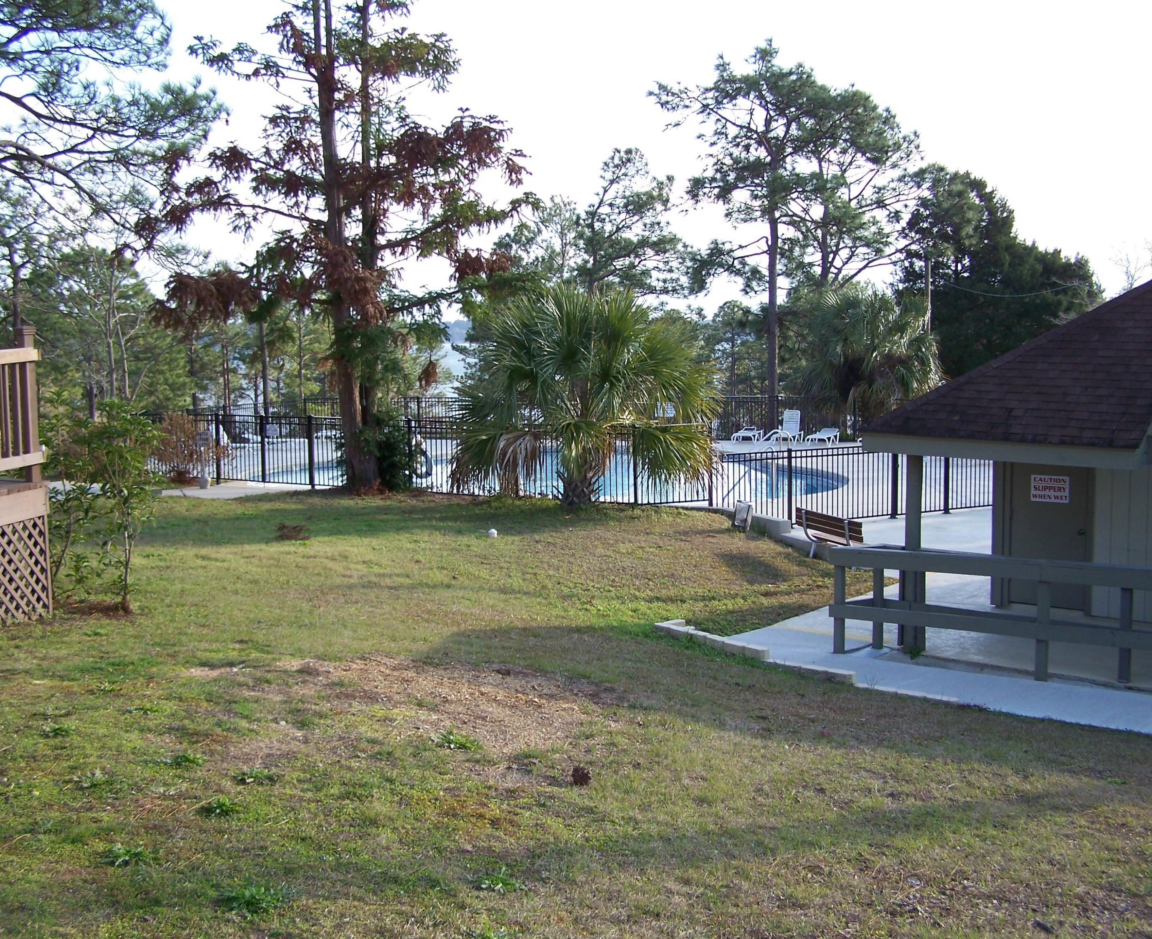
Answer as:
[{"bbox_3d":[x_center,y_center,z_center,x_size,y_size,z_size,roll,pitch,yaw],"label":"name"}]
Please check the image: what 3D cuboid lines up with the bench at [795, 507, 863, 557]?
[{"bbox_3d":[3.880,1.032,19.910,0.620,0.830,1.920,-3,6,-18],"label":"bench"}]

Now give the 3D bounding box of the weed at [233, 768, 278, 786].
[{"bbox_3d":[-1.427,1.365,6.119,0.185,0.055,0.150,-1,6,0],"label":"weed"}]

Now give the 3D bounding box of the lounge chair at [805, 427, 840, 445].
[{"bbox_3d":[7.373,-0.953,40.855,0.680,0.470,1.800,1,6,21],"label":"lounge chair"}]

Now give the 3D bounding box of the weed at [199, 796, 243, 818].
[{"bbox_3d":[-1.432,1.358,5.546,0.175,0.060,0.145,-1,6,0],"label":"weed"}]

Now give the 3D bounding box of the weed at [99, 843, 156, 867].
[{"bbox_3d":[-1.557,1.339,4.779,0.200,0.055,0.160,-1,6,0],"label":"weed"}]

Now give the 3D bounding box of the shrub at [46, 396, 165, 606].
[{"bbox_3d":[-3.756,0.255,10.823,0.950,1.680,0.880,-1,6,0],"label":"shrub"}]

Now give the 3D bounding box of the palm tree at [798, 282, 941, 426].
[{"bbox_3d":[9.238,-3.360,43.392,4.500,4.850,4.200,-1,6,0],"label":"palm tree"}]

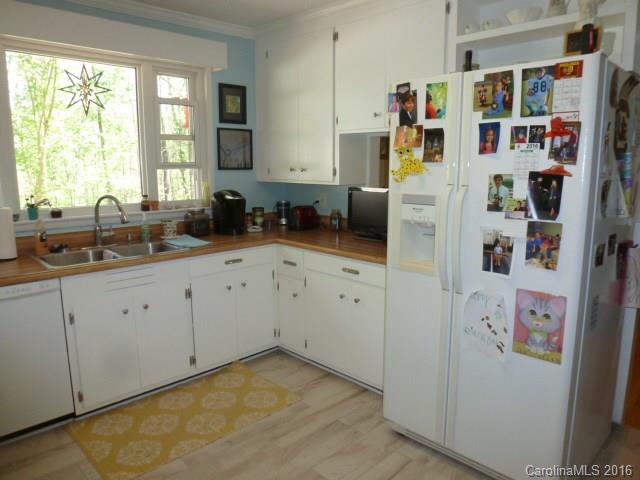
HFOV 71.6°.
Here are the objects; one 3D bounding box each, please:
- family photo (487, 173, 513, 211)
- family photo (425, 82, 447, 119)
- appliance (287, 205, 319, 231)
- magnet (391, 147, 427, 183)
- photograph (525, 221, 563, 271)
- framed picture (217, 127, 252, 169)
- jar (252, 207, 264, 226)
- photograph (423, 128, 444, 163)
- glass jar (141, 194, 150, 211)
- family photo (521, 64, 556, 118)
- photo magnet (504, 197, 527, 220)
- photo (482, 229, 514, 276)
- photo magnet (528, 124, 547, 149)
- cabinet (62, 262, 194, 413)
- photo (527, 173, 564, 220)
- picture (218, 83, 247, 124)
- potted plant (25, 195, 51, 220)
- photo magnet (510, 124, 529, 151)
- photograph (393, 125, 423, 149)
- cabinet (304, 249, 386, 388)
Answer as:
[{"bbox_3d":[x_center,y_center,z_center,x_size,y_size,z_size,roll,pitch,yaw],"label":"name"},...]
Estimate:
[{"bbox_3d":[0.743,-0.192,1.835,0.008,0.153,0.096,-9,13,-43],"label":"family photo"},{"bbox_3d":[0.494,-0.592,1.890,0.010,0.147,0.104,-9,13,-43],"label":"family photo"},{"bbox_3d":[-0.150,-0.195,3.925,0.245,0.190,0.155,-9,13,-44],"label":"appliance"},{"bbox_3d":[0.430,-0.356,2.118,0.020,0.170,0.195,-9,13,-44],"label":"magnet"},{"bbox_3d":[0.872,0.022,1.735,0.008,0.178,0.125,-9,13,-43],"label":"photograph"},{"bbox_3d":[-0.720,-0.767,3.771,0.350,0.345,0.020,-9,13,-44],"label":"framed picture"},{"bbox_3d":[-0.510,-0.188,3.644,0.095,0.170,0.095,-9,13,-43],"label":"jar"},{"bbox_3d":[0.520,-0.430,2.030,0.010,0.150,0.102,-9,13,-43],"label":"photograph"},{"bbox_3d":[-1.252,-0.264,3.186,0.063,0.110,0.063,0,9,0],"label":"glass jar"},{"bbox_3d":[0.819,-0.557,1.675,0.010,0.178,0.123,-9,13,-44],"label":"family photo"},{"bbox_3d":[0.786,-0.123,1.772,0.081,0.081,0.006,9,13,44],"label":"photo magnet"},{"bbox_3d":[0.705,0.055,1.774,0.010,0.169,0.125,-9,13,-43],"label":"photo"},{"bbox_3d":[0.826,-0.389,1.686,0.059,0.087,0.006,9,13,44],"label":"photo magnet"},{"bbox_3d":[-1.280,0.514,2.819,0.720,0.800,0.590,-9,13,-43],"label":"cabinet"},{"bbox_3d":[0.868,-0.167,1.707,0.010,0.178,0.127,-9,13,-44],"label":"photo"},{"bbox_3d":[-0.726,-1.136,3.705,0.272,0.325,0.020,-9,13,-44],"label":"picture"},{"bbox_3d":[-1.789,-0.206,2.813,0.150,0.155,0.095,-9,13,-44],"label":"potted plant"},{"bbox_3d":[0.777,-0.399,1.733,0.064,0.087,0.006,9,13,44],"label":"photo magnet"},{"bbox_3d":[0.419,-0.488,2.101,0.010,0.102,0.152,-9,14,-44],"label":"photograph"},{"bbox_3d":[0.398,0.468,3.024,0.590,0.800,0.840,-9,13,-43],"label":"cabinet"}]

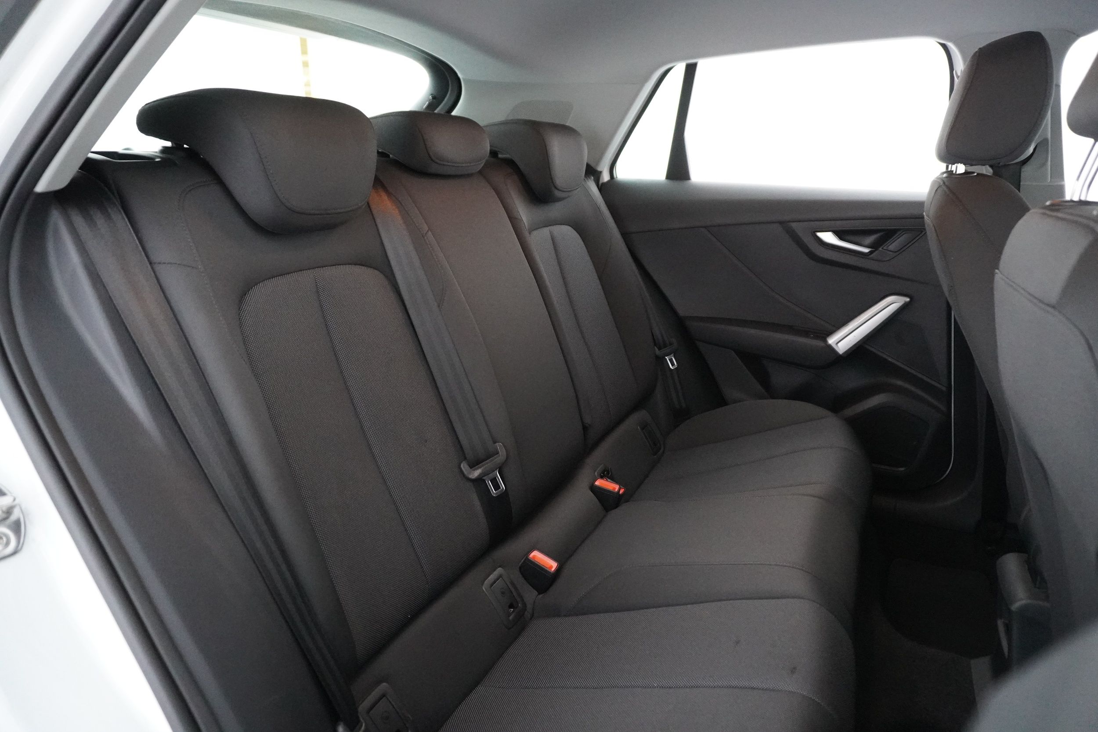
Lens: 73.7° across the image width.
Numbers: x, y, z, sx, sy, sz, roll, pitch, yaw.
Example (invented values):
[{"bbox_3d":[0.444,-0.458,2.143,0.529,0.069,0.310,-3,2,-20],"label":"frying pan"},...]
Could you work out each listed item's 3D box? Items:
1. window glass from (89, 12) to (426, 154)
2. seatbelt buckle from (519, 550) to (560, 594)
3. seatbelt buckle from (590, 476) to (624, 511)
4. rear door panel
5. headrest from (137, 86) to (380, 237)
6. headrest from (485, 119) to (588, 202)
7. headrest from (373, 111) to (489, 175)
[{"bbox_3d":[-0.654,-0.495,1.393,0.090,0.380,1.060,49,29,6],"label":"window glass"},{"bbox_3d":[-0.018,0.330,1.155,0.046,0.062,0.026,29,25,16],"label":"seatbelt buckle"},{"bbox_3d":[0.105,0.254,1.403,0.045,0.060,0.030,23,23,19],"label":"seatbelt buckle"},{"bbox_3d":[0.505,-0.096,1.709,0.830,0.650,0.140,7,17,24],"label":"rear door panel"},{"bbox_3d":[-0.342,-0.253,0.899,0.195,0.160,0.240,7,17,24],"label":"headrest"},{"bbox_3d":[-0.037,-0.426,1.516,0.195,0.160,0.240,7,17,24],"label":"headrest"},{"bbox_3d":[-0.203,-0.368,1.206,0.175,0.105,0.225,7,17,24],"label":"headrest"}]

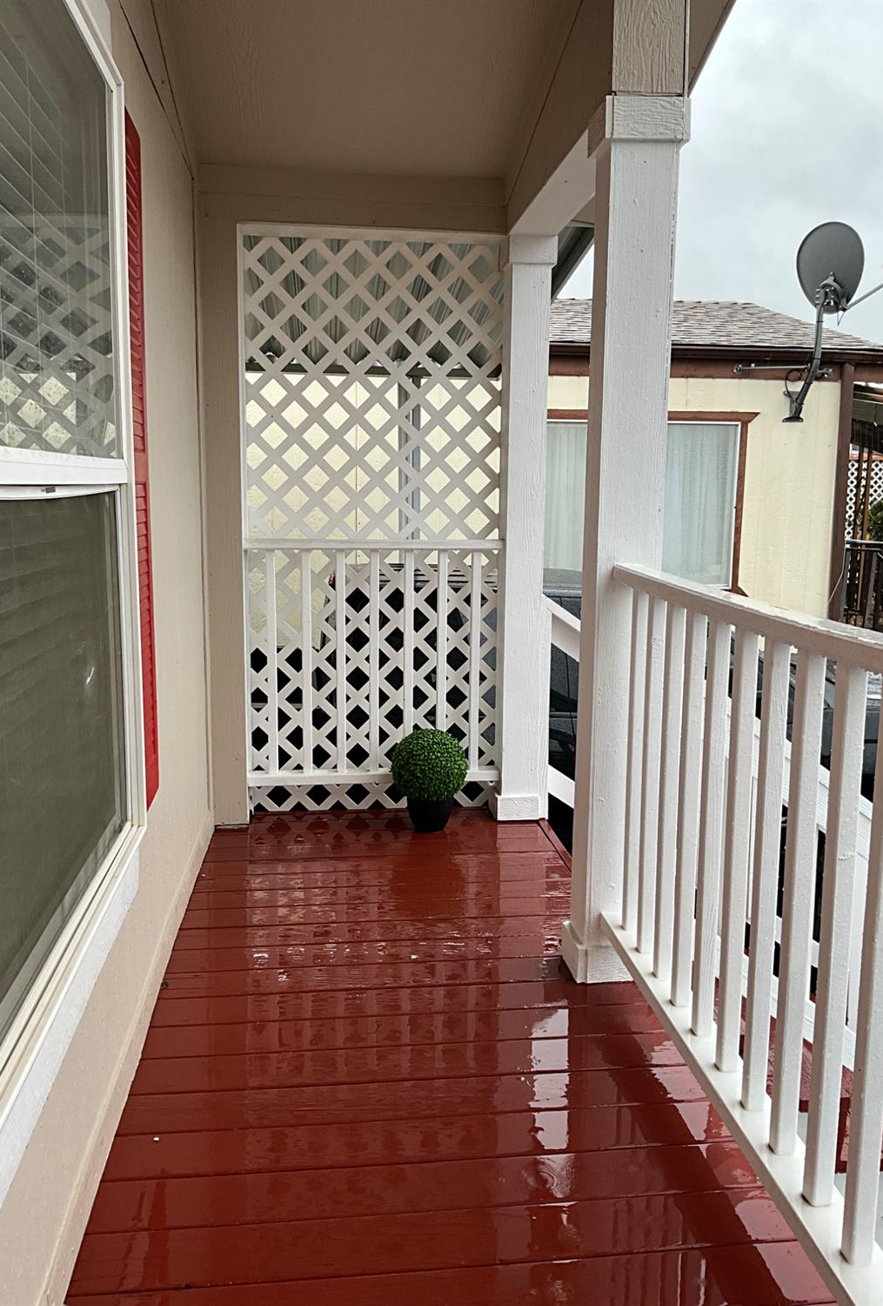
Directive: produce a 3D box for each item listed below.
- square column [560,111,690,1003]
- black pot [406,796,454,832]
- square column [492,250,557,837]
[{"bbox_3d":[0.450,-0.220,2.734,0.206,2.131,0.175,-1,9,-6],"label":"square column"},{"bbox_3d":[-0.040,0.580,4.046,0.175,0.143,0.175,0,9,0],"label":"black pot"},{"bbox_3d":[0.302,-0.429,4.085,0.192,2.128,0.172,-1,9,-6],"label":"square column"}]

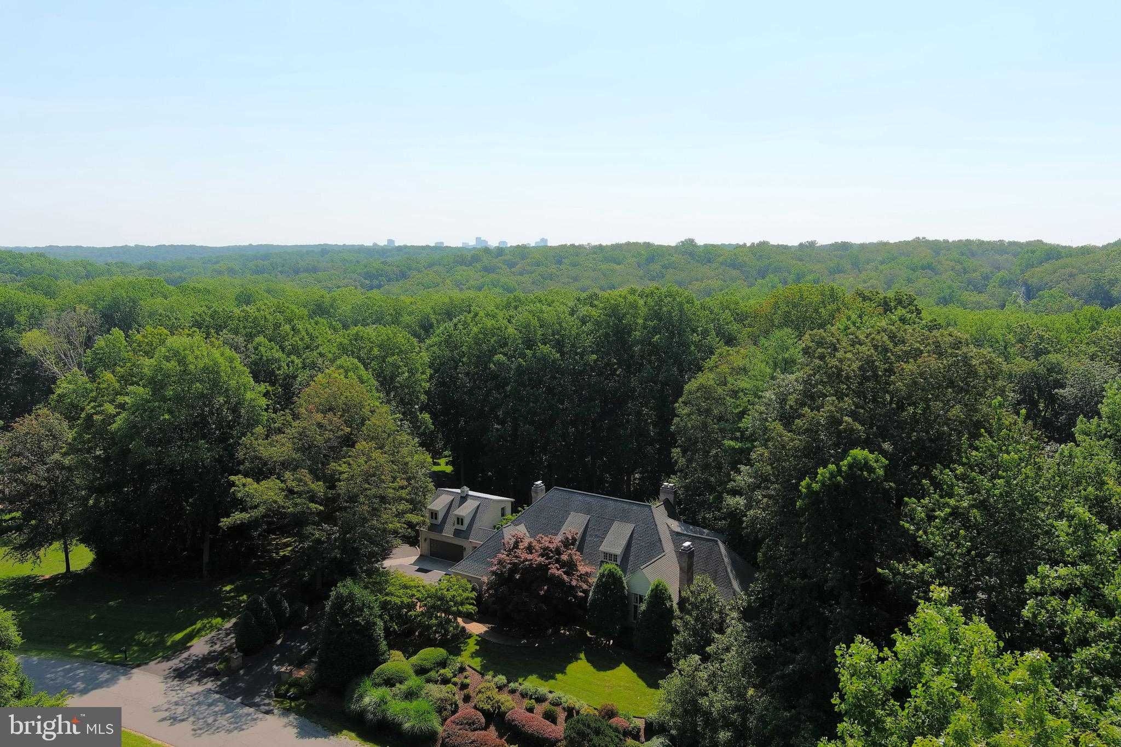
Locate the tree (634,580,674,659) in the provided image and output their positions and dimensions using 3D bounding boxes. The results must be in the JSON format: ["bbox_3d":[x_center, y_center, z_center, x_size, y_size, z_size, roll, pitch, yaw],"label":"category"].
[{"bbox_3d":[8.961,23.020,85.338,3.800,7.400,3.800,1,8,6],"label":"tree"}]

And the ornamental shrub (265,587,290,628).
[{"bbox_3d":[-29.591,24.063,93.497,2.850,4.500,2.850,-3,9,-18],"label":"ornamental shrub"}]

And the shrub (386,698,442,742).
[{"bbox_3d":[-10.790,25.370,66.640,4.030,2.170,4.030,0,8,0],"label":"shrub"}]

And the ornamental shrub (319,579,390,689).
[{"bbox_3d":[-18.290,22.439,78.940,6.100,9.200,6.000,-2,8,-14],"label":"ornamental shrub"}]

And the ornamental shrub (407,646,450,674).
[{"bbox_3d":[-12.052,25.923,82.080,3.900,1.900,3.100,-1,8,-9],"label":"ornamental shrub"}]

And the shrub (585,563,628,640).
[{"bbox_3d":[4.380,21.180,85.020,4.060,6.830,4.060,0,8,0],"label":"shrub"}]

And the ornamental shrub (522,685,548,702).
[{"bbox_3d":[-2.083,26.585,75.235,2.100,1.250,1.500,5,10,32],"label":"ornamental shrub"}]

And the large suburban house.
[{"bbox_3d":[1.978,19.583,108.447,43.900,10.600,24.500,5,10,32],"label":"large suburban house"}]

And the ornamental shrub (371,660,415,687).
[{"bbox_3d":[-14.775,26.109,79.328,3.800,1.800,3.400,-2,8,-11],"label":"ornamental shrub"}]

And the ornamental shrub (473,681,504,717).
[{"bbox_3d":[-5.490,24.920,69.460,2.420,2.270,2.420,0,8,0],"label":"ornamental shrub"}]

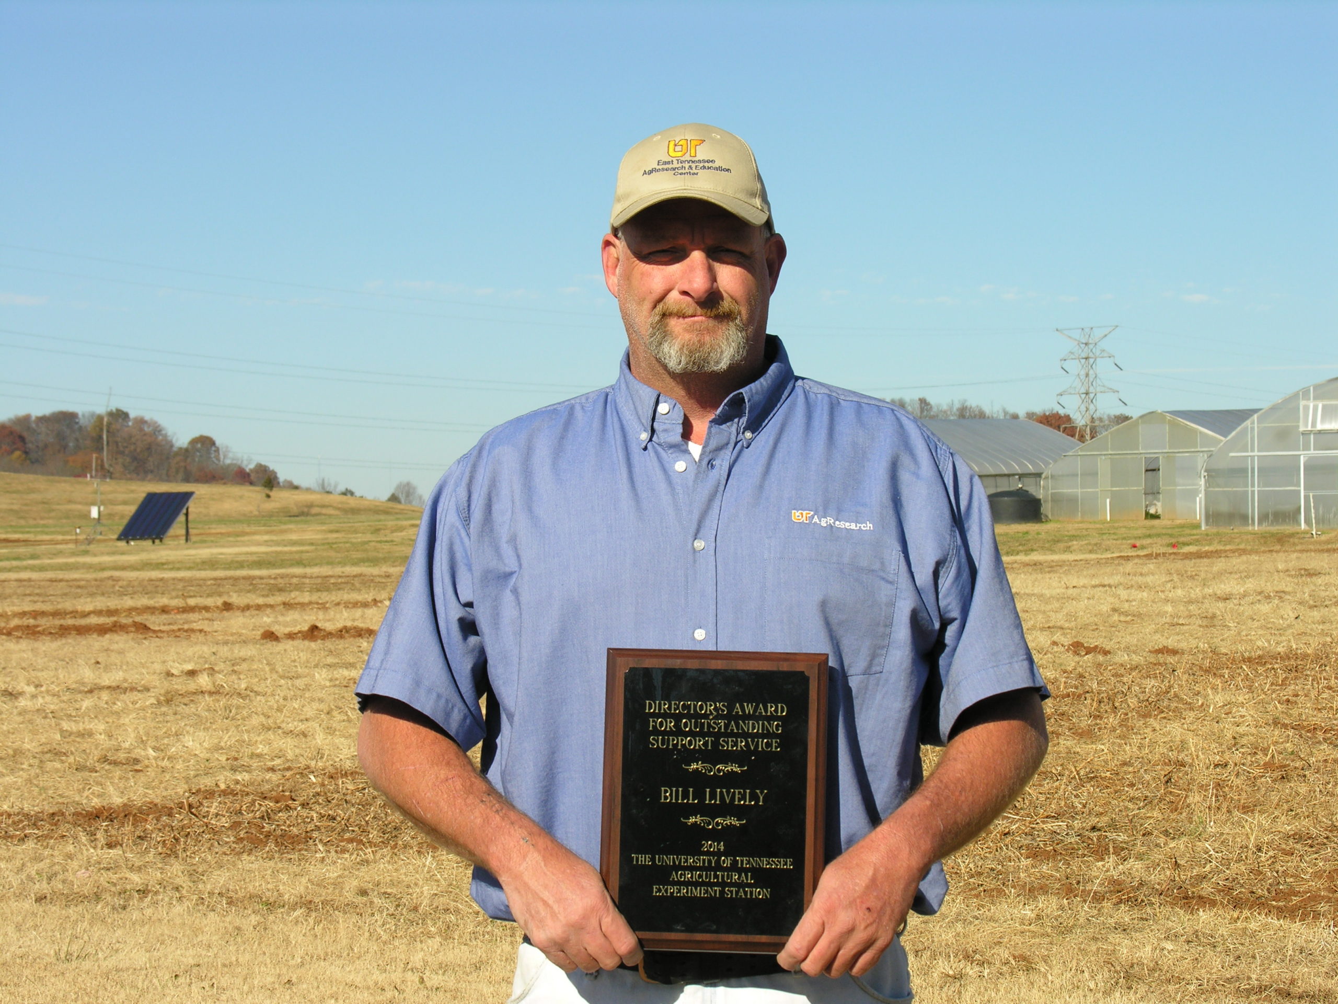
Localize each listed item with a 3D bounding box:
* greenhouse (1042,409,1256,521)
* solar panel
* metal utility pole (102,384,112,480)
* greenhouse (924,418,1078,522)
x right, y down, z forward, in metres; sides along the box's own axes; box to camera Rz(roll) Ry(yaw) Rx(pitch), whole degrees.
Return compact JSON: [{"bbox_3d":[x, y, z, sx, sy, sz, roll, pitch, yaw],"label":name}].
[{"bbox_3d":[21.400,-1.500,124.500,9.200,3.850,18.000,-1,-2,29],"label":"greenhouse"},{"bbox_3d":[-20.000,0.590,130.000,2.250,1.980,2.100,-1,-2,34],"label":"solar panel"},{"bbox_3d":[-50.750,-6.180,300.000,0.300,8.300,0.300,0,-2,0],"label":"metal utility pole"},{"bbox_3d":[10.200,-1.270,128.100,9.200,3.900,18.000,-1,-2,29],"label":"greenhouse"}]

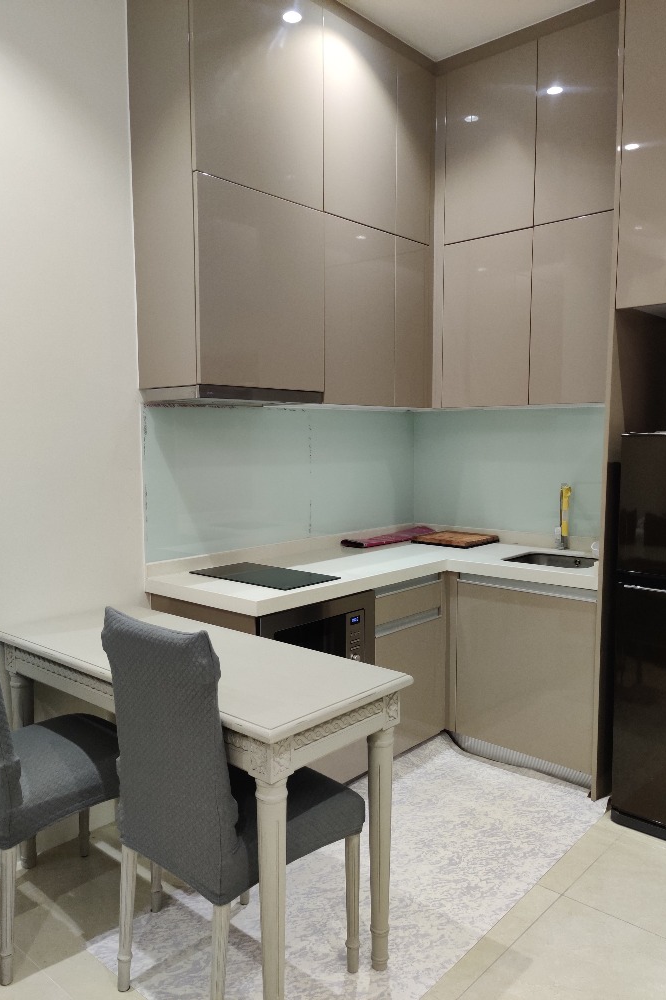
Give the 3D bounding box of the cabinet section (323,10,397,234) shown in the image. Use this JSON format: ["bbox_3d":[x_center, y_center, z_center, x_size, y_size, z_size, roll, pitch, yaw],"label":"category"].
[{"bbox_3d":[-0.017,-1.519,3.280,0.359,0.756,0.466,4,7,41],"label":"cabinet section"}]

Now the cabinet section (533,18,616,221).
[{"bbox_3d":[1.112,-1.516,3.232,0.408,0.756,0.362,4,7,41],"label":"cabinet section"}]

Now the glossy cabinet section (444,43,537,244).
[{"bbox_3d":[0.793,-1.540,3.511,0.441,0.756,0.362,4,7,41],"label":"glossy cabinet section"}]

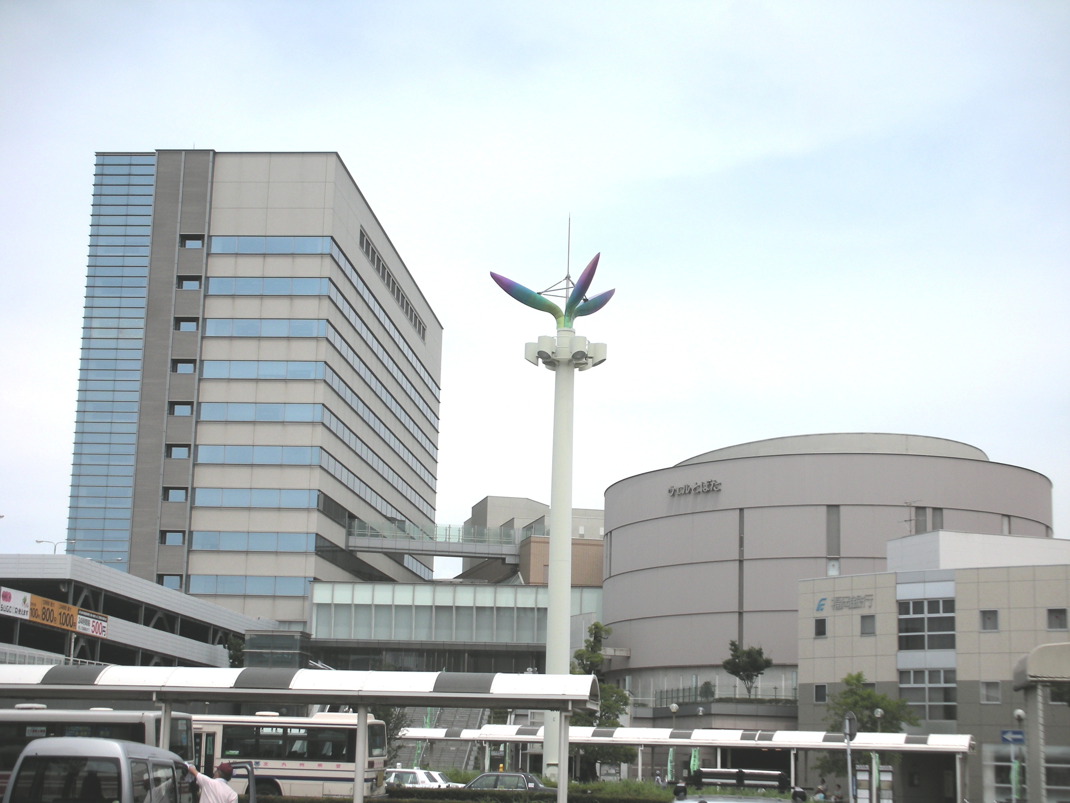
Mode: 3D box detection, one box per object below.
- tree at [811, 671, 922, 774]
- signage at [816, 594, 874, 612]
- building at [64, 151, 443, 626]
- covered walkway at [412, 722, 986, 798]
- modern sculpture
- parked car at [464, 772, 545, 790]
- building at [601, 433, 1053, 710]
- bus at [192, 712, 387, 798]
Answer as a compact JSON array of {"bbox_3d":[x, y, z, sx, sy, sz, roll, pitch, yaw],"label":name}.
[{"bbox_3d":[15.377,15.800,87.678,5.063,6.398,5.000,2,-11,0],"label":"tree"},{"bbox_3d":[16.852,10.997,102.968,0.150,0.780,4.365,9,-13,-34],"label":"signage"},{"bbox_3d":[-27.485,11.506,206.233,23.097,56.944,71.869,1,-11,5],"label":"building"},{"bbox_3d":[6.294,16.090,82.720,25.509,3.450,2.600,-2,-11,18],"label":"covered walkway"},{"bbox_3d":[0.417,4.770,72.905,4.926,20.254,5.440,2,-11,0],"label":"modern sculpture"},{"bbox_3d":[-1.179,12.859,61.677,4.690,1.460,1.700,1,-11,5],"label":"parked car"},{"bbox_3d":[24.695,19.381,162.570,37.148,28.040,45.828,4,-11,-10],"label":"building"},{"bbox_3d":[-10.178,11.495,60.272,10.400,3.100,2.490,0,-11,7],"label":"bus"}]

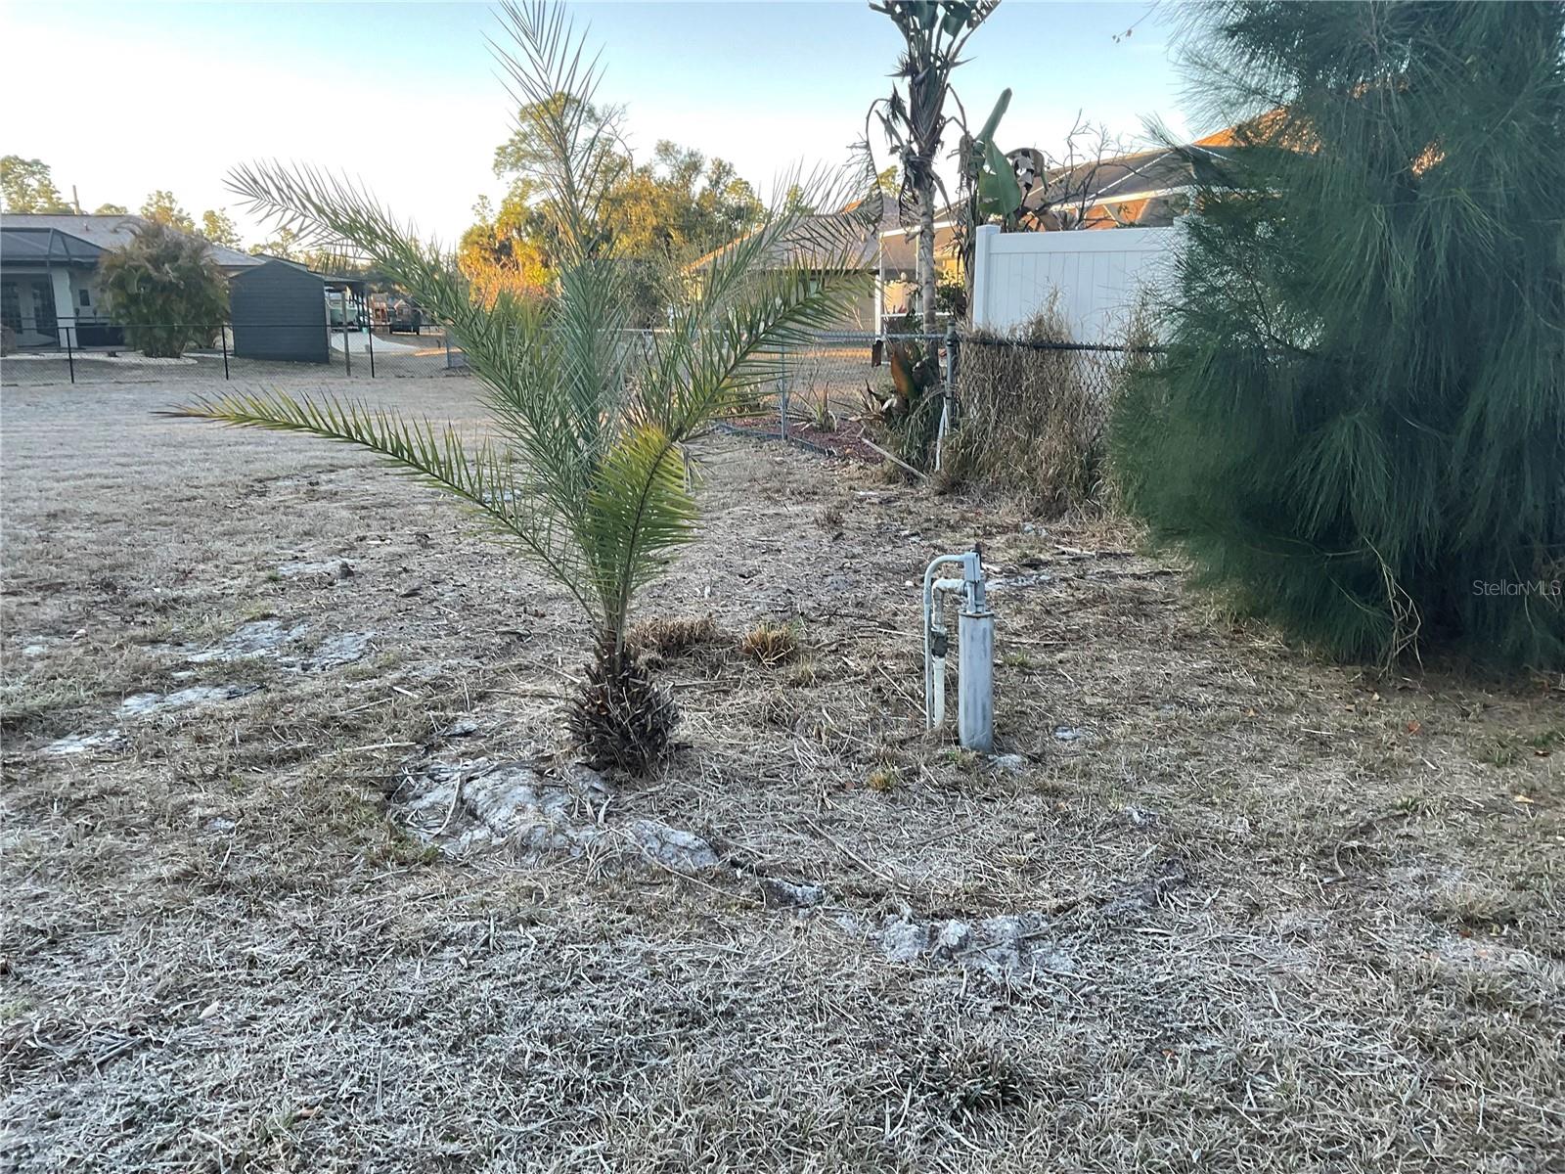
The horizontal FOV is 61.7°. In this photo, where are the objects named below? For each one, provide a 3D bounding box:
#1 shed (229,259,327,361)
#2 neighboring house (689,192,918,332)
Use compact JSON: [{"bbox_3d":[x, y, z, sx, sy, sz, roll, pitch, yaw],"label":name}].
[{"bbox_3d":[-14.500,-7.950,37.900,2.500,2.800,3.000,-4,13,-19],"label":"shed"},{"bbox_3d":[2.000,-13.080,52.400,11.500,5.800,11.000,0,12,0],"label":"neighboring house"}]

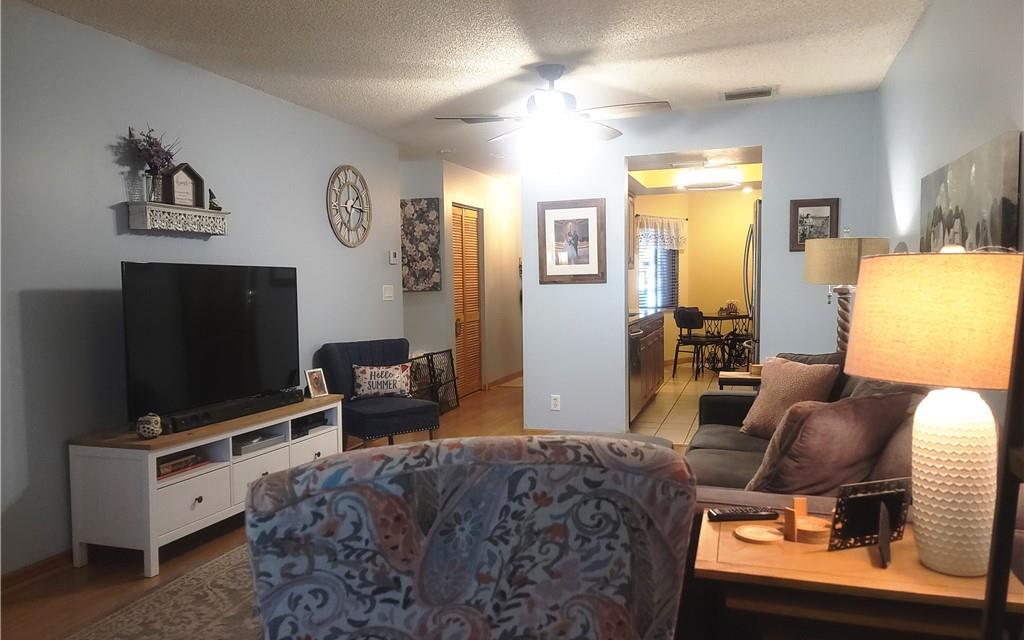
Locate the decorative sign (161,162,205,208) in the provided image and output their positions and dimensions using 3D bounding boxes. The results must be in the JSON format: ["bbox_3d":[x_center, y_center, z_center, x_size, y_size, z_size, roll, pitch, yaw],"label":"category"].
[{"bbox_3d":[-1.722,-0.703,3.872,0.070,0.230,0.220,0,3,19],"label":"decorative sign"}]

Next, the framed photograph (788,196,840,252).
[{"bbox_3d":[2.065,-0.646,5.050,0.306,0.354,0.025,0,3,19],"label":"framed photograph"}]

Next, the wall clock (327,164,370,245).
[{"bbox_3d":[-1.219,-0.867,5.655,0.035,0.620,0.620,0,3,19],"label":"wall clock"}]

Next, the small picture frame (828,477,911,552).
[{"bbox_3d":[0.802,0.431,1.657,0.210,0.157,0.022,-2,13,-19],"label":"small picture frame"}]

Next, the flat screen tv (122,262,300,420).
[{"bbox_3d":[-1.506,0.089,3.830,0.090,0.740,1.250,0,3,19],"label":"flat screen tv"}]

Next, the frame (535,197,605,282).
[{"bbox_3d":[0.456,-0.591,5.639,0.530,0.635,0.030,0,3,19],"label":"frame"}]

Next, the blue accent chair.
[{"bbox_3d":[-0.927,0.581,5.124,0.630,0.820,0.670,-3,4,-39],"label":"blue accent chair"}]

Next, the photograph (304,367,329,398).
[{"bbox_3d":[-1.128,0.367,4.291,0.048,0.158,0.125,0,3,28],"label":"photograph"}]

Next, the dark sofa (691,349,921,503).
[{"bbox_3d":[1.150,0.612,2.911,0.940,0.850,2.120,0,3,19],"label":"dark sofa"}]

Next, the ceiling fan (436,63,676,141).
[{"bbox_3d":[0.236,-1.230,4.277,1.330,0.460,1.330,0,3,19],"label":"ceiling fan"}]

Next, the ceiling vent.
[{"bbox_3d":[1.603,-1.506,4.978,0.360,0.020,0.250,0,3,19],"label":"ceiling vent"}]

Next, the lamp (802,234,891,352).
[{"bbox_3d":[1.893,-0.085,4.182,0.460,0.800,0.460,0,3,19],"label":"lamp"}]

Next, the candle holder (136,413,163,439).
[{"bbox_3d":[-1.560,0.455,3.182,0.104,0.105,0.104,0,3,19],"label":"candle holder"}]

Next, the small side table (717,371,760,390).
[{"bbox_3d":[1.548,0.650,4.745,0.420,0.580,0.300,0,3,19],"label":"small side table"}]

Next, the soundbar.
[{"bbox_3d":[-1.367,0.444,3.710,0.090,0.067,0.910,0,3,22],"label":"soundbar"}]

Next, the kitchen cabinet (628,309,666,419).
[{"bbox_3d":[1.050,0.393,7.342,0.620,0.900,2.300,0,3,19],"label":"kitchen cabinet"}]

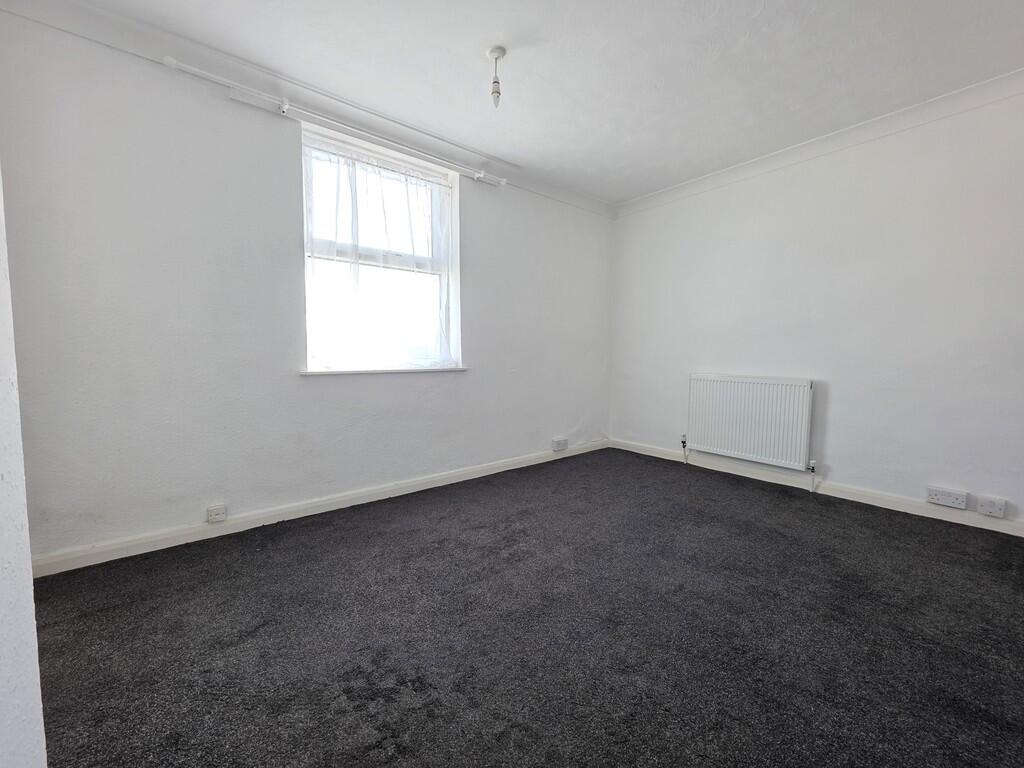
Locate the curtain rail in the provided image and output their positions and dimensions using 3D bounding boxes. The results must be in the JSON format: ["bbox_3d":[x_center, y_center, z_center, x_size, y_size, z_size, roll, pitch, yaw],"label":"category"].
[{"bbox_3d":[-0.794,-1.447,2.267,1.861,0.050,0.105,-3,5,-37],"label":"curtain rail"}]

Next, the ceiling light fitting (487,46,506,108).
[{"bbox_3d":[-0.068,-1.394,1.770,0.084,0.240,0.084,0,4,0],"label":"ceiling light fitting"}]

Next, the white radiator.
[{"bbox_3d":[1.716,0.249,2.843,0.085,0.602,0.785,-4,5,-41],"label":"white radiator"}]

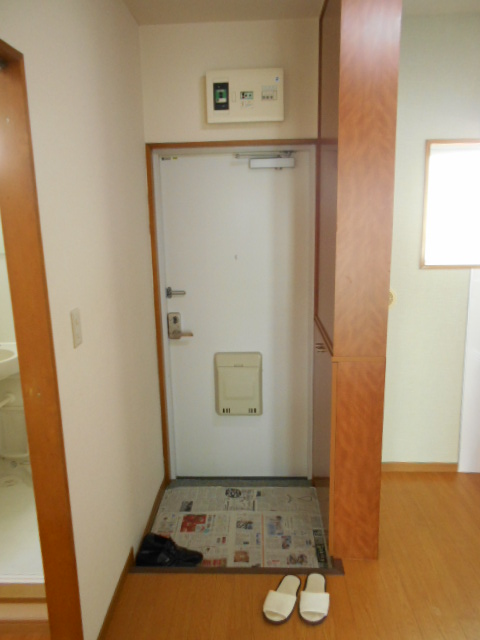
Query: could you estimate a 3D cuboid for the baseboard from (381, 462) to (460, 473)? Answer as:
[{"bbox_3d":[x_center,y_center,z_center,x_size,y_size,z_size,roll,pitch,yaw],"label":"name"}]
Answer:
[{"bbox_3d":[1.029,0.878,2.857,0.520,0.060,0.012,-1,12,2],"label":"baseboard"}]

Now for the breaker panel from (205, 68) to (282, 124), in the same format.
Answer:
[{"bbox_3d":[0.030,-1.119,2.428,0.381,0.242,0.085,-1,12,2],"label":"breaker panel"}]

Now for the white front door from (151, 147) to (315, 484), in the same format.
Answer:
[{"bbox_3d":[-0.023,0.015,2.750,0.901,1.956,0.110,-1,12,2],"label":"white front door"}]

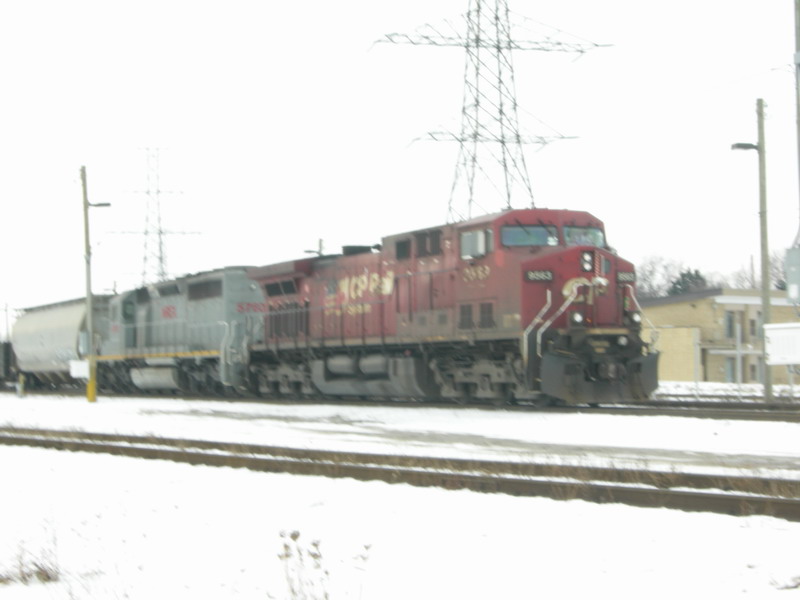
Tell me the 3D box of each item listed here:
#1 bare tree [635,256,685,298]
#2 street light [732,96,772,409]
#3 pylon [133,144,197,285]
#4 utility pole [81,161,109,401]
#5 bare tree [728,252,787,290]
[{"bbox_3d":[23.759,1.430,159.791,6.200,10.900,6.200,-1,-2,0],"label":"bare tree"},{"bbox_3d":[9.190,-1.292,45.217,1.020,8.000,0.260,0,-2,-20],"label":"street light"},{"bbox_3d":[-38.913,-5.654,274.296,15.300,36.700,8.000,0,-2,-16],"label":"pylon"},{"bbox_3d":[-10.330,-0.523,58.897,0.950,8.050,0.270,0,-2,-20],"label":"utility pole"},{"bbox_3d":[33.084,1.161,159.787,5.800,11.100,5.800,-1,-2,0],"label":"bare tree"}]

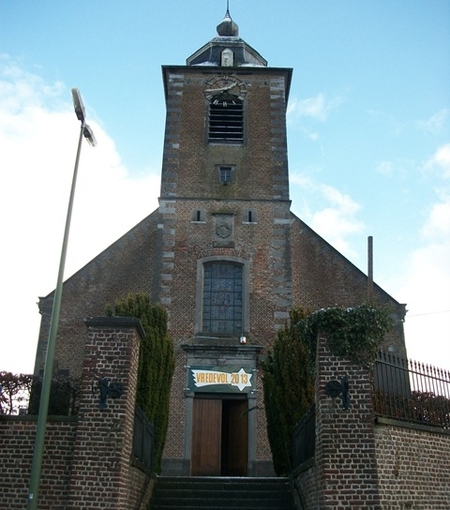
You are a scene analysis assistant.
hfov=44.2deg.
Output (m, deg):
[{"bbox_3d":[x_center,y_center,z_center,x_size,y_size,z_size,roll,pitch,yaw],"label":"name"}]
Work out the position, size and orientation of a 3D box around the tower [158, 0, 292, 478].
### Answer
[{"bbox_3d":[0.033,-2.095,25.781,5.600,24.200,5.600,1,-24,-1],"label":"tower"}]

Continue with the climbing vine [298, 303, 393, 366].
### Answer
[{"bbox_3d":[1.830,1.311,8.460,1.400,1.000,1.200,1,-24,-1],"label":"climbing vine"}]

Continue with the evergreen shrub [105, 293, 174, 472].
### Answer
[{"bbox_3d":[-2.200,3.148,13.908,1.800,4.700,1.800,1,-24,-1],"label":"evergreen shrub"}]

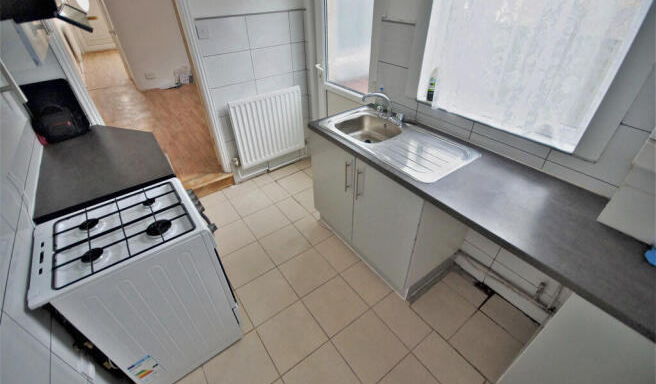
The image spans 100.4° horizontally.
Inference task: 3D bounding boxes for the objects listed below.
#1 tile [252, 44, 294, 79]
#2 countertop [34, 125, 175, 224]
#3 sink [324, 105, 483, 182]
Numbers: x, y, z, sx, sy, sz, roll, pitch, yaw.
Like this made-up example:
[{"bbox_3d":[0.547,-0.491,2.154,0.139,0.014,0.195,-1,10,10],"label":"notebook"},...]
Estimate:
[{"bbox_3d":[-0.504,-1.203,2.534,0.403,0.250,0.010,-24,42,-28],"label":"tile"},{"bbox_3d":[-1.365,-0.226,1.666,0.590,0.037,1.042,-25,44,-28],"label":"countertop"},{"bbox_3d":[0.399,-0.289,1.737,0.500,0.145,0.950,-24,42,-28],"label":"sink"}]

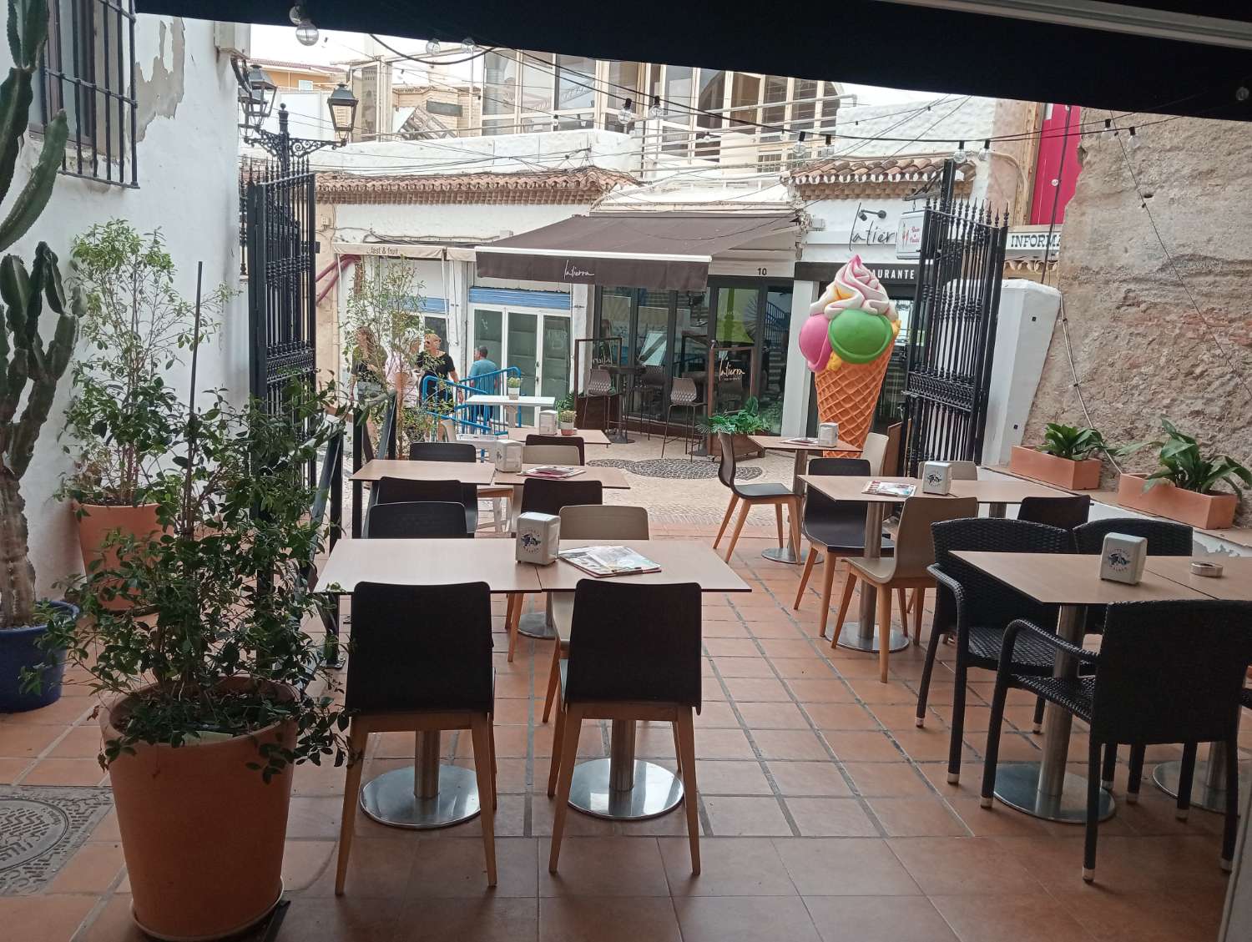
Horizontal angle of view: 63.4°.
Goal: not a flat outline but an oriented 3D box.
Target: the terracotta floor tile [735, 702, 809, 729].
[{"bbox_3d":[0.567,0.953,3.924,0.245,0.015,0.253,2,9,-5],"label":"terracotta floor tile"}]

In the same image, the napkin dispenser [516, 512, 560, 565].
[{"bbox_3d":[-0.269,0.206,3.085,0.106,0.141,0.088,6,10,14],"label":"napkin dispenser"}]

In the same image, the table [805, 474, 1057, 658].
[{"bbox_3d":[1.487,0.459,4.953,1.235,0.742,0.625,2,10,-8],"label":"table"}]

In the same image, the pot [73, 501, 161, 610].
[{"bbox_3d":[-2.382,0.378,4.844,0.446,0.508,0.446,2,9,-6],"label":"pot"}]

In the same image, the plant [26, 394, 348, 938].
[{"bbox_3d":[-1.055,0.434,2.449,0.740,1.310,0.680,2,9,-5],"label":"plant"}]

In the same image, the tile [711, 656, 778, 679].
[{"bbox_3d":[0.517,0.870,4.465,0.250,0.015,0.250,2,9,-6],"label":"tile"}]

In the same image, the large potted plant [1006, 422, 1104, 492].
[{"bbox_3d":[2.812,-0.129,6.620,0.220,0.380,0.640,0,9,-16],"label":"large potted plant"}]

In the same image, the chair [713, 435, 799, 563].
[{"bbox_3d":[0.838,0.149,6.409,0.500,0.800,0.430,2,10,-9],"label":"chair"}]

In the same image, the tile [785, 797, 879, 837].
[{"bbox_3d":[0.639,1.081,3.158,0.245,0.010,0.240,2,10,-6],"label":"tile"}]

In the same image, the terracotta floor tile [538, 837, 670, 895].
[{"bbox_3d":[-0.067,1.099,2.808,0.340,0.012,0.305,2,9,-6],"label":"terracotta floor tile"}]

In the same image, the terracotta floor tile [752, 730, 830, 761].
[{"bbox_3d":[0.593,0.995,3.664,0.245,0.015,0.253,2,9,-5],"label":"terracotta floor tile"}]

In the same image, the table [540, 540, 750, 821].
[{"bbox_3d":[0.001,0.654,3.194,0.605,0.750,0.590,1,10,-10],"label":"table"}]

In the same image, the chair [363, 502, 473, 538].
[{"bbox_3d":[-0.663,0.560,3.375,0.450,0.820,0.510,0,10,-21],"label":"chair"}]

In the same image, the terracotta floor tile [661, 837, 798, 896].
[{"bbox_3d":[0.278,1.114,2.855,0.340,0.010,0.310,2,10,-6],"label":"terracotta floor tile"}]

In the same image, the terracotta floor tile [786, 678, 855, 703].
[{"bbox_3d":[0.807,0.924,4.238,0.250,0.015,0.250,2,9,-6],"label":"terracotta floor tile"}]

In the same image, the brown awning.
[{"bbox_3d":[0.109,-3.083,13.992,3.700,1.100,2.250,9,11,33],"label":"brown awning"}]

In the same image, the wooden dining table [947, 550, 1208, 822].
[{"bbox_3d":[1.440,0.709,3.327,0.605,0.750,0.590,2,10,-9],"label":"wooden dining table"}]

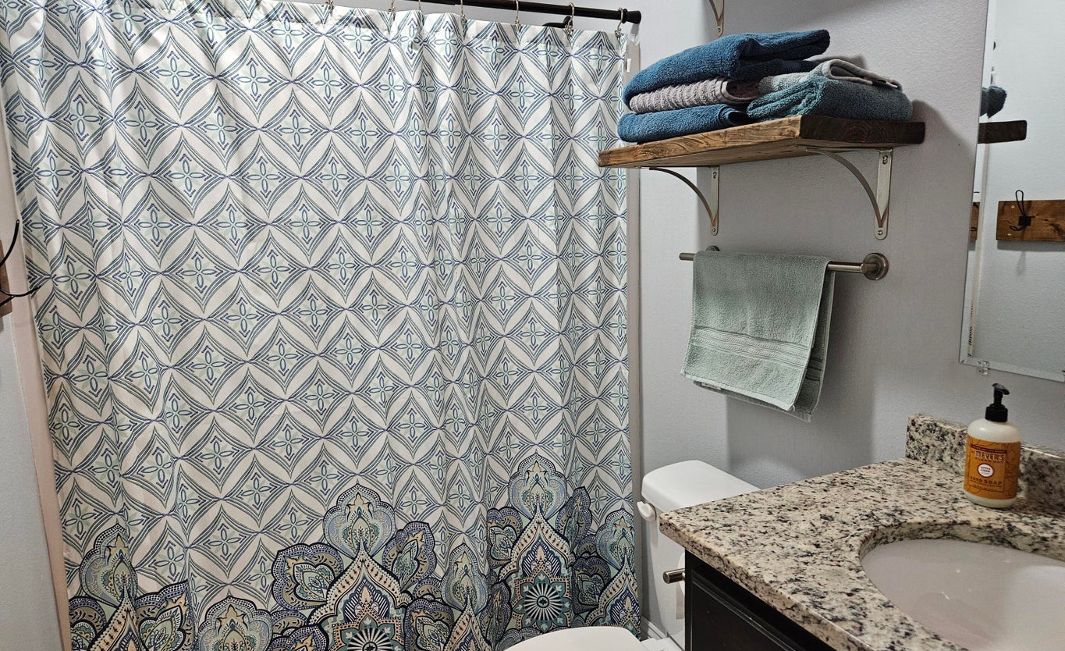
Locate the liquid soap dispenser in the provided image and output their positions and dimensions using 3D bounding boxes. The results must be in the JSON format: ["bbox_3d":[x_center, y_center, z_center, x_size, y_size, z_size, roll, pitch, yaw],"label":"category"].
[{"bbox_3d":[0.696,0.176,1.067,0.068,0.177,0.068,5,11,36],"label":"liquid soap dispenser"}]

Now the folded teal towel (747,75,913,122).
[{"bbox_3d":[0.488,-0.363,1.178,0.232,0.058,0.144,-5,10,-24],"label":"folded teal towel"}]

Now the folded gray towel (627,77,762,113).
[{"bbox_3d":[0.371,-0.451,1.423,0.220,0.052,0.366,-5,10,-24],"label":"folded gray towel"}]

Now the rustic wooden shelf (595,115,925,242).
[{"bbox_3d":[0.414,-0.269,1.410,0.294,0.198,0.587,-5,10,-24],"label":"rustic wooden shelf"}]

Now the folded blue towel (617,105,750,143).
[{"bbox_3d":[0.368,-0.404,1.430,0.228,0.068,0.403,-5,10,-24],"label":"folded blue towel"}]

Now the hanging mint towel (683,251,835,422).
[{"bbox_3d":[0.456,0.003,1.534,0.091,0.312,0.422,-5,10,-24],"label":"hanging mint towel"}]

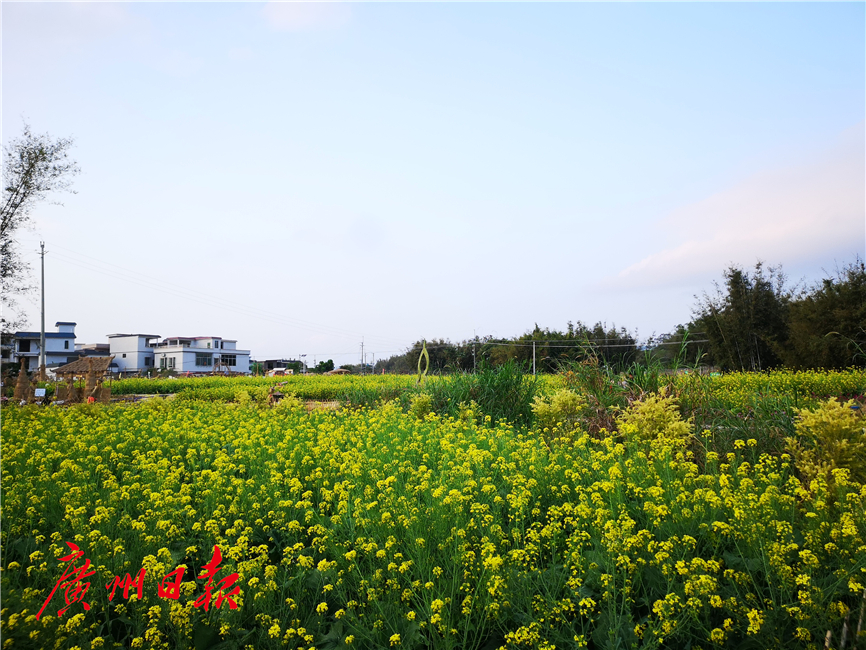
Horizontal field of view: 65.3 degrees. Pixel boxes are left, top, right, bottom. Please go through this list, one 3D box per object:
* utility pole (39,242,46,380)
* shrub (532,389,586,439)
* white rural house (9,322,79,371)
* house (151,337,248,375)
[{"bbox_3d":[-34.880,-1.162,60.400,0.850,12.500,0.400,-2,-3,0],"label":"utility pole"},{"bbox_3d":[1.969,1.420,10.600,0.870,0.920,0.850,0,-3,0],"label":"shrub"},{"bbox_3d":[-78.295,4.529,136.000,11.000,9.600,9.000,1,-4,-23],"label":"white rural house"},{"bbox_3d":[-43.433,5.804,126.500,7.800,6.700,15.500,-2,-4,28],"label":"house"}]

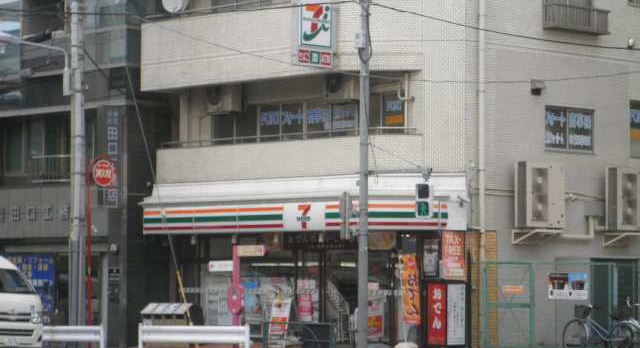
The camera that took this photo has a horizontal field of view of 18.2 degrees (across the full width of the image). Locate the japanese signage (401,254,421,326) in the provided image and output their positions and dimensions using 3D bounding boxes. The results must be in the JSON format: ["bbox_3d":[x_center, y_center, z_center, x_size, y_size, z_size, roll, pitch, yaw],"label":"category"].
[{"bbox_3d":[1.907,2.429,41.700,0.430,1.500,0.100,0,-3,14],"label":"japanese signage"}]

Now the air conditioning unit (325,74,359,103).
[{"bbox_3d":[0.467,-1.876,43.400,0.310,0.610,0.860,3,-4,-42],"label":"air conditioning unit"}]

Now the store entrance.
[{"bbox_3d":[0.534,2.661,43.286,2.902,2.065,0.300,-2,-4,40],"label":"store entrance"}]

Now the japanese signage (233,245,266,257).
[{"bbox_3d":[-1.379,1.514,39.253,0.933,0.216,0.060,-3,-4,44],"label":"japanese signage"}]

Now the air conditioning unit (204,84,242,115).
[{"bbox_3d":[-2.231,-1.747,46.400,0.310,0.620,0.860,3,-4,-42],"label":"air conditioning unit"}]

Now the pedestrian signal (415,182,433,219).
[{"bbox_3d":[1.874,0.484,35.800,0.330,0.630,0.130,-3,-4,42],"label":"pedestrian signal"}]

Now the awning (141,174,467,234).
[{"bbox_3d":[-0.594,0.689,43.146,8.279,1.149,1.992,-2,-4,40],"label":"awning"}]

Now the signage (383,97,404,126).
[{"bbox_3d":[1.574,-1.320,42.515,0.600,0.620,0.050,-3,-4,44],"label":"signage"}]

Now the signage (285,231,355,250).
[{"bbox_3d":[0.013,1.461,43.861,2.274,0.439,0.060,-3,-4,44],"label":"signage"}]

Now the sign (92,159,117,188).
[{"bbox_3d":[-4.887,-0.016,45.200,0.570,0.570,0.070,3,-4,-42],"label":"sign"}]

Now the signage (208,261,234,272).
[{"bbox_3d":[-1.960,1.844,39.796,0.800,0.219,0.060,-3,-4,44],"label":"signage"}]

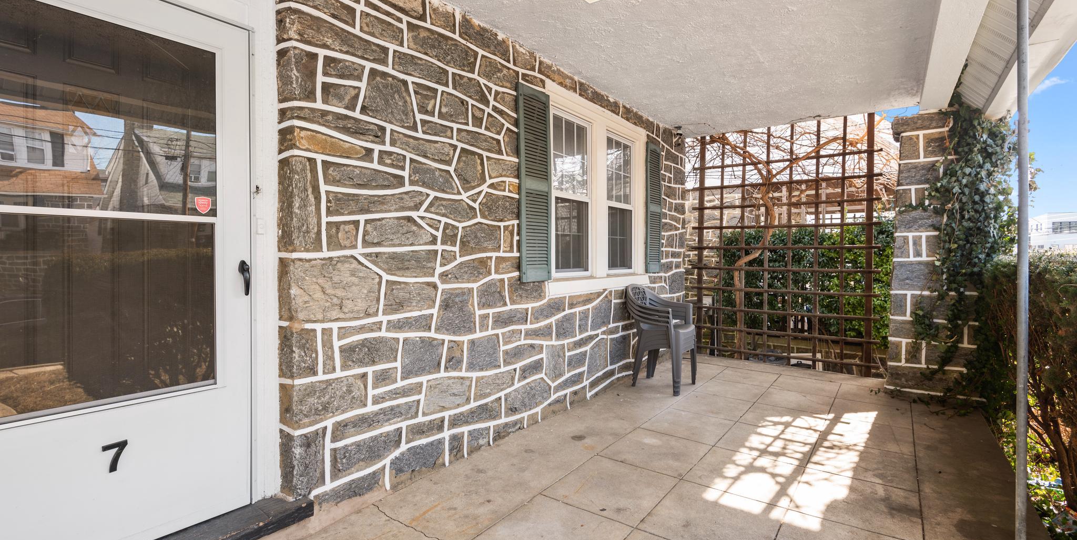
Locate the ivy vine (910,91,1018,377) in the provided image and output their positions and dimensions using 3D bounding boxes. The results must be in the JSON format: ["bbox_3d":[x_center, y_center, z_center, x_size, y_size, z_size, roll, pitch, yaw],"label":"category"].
[{"bbox_3d":[3.760,-0.315,4.274,0.700,2.460,0.550,0,1,37],"label":"ivy vine"}]

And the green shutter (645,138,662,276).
[{"bbox_3d":[1.313,-0.683,5.337,0.040,1.430,0.390,0,1,37],"label":"green shutter"}]

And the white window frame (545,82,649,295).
[{"bbox_3d":[0.624,-0.655,4.480,0.140,1.660,1.890,0,1,37],"label":"white window frame"}]

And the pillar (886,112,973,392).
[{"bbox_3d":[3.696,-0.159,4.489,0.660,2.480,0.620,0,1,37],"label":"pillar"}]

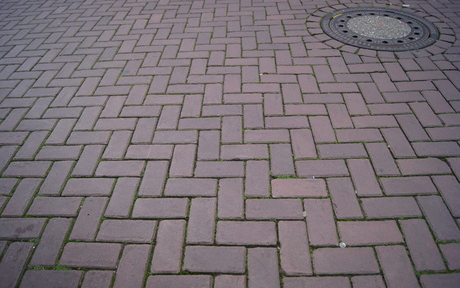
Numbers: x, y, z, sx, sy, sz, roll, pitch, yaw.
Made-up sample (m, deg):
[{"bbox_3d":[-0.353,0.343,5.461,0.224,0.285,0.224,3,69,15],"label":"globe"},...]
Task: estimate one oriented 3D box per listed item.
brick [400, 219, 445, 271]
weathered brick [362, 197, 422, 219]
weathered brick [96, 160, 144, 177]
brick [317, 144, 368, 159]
[{"bbox_3d":[0.614,0.344,1.126,0.096,0.065,0.197,-1,40,2],"label":"brick"},{"bbox_3d":[0.573,0.250,1.248,0.198,0.065,0.096,-2,41,1],"label":"weathered brick"},{"bbox_3d":[-0.451,0.124,1.444,0.198,0.065,0.096,0,41,3],"label":"weathered brick"},{"bbox_3d":[0.474,0.053,1.481,0.198,0.065,0.096,-1,41,2],"label":"brick"}]

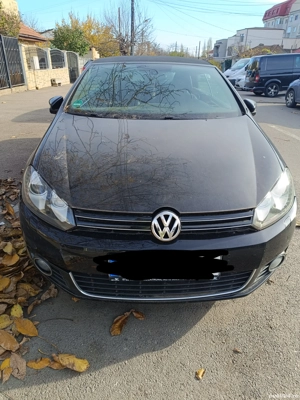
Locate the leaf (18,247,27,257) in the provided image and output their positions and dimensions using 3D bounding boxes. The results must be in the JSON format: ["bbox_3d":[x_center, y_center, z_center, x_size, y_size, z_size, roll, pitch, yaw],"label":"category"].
[{"bbox_3d":[-0.953,0.387,2.070,0.053,0.025,0.097,-10,27,-22],"label":"leaf"}]

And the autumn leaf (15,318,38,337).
[{"bbox_3d":[-0.689,0.705,1.543,0.193,0.025,0.074,16,29,29],"label":"autumn leaf"}]

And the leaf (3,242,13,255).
[{"bbox_3d":[-1.094,0.376,2.143,0.068,0.030,0.147,-19,32,-36],"label":"leaf"}]

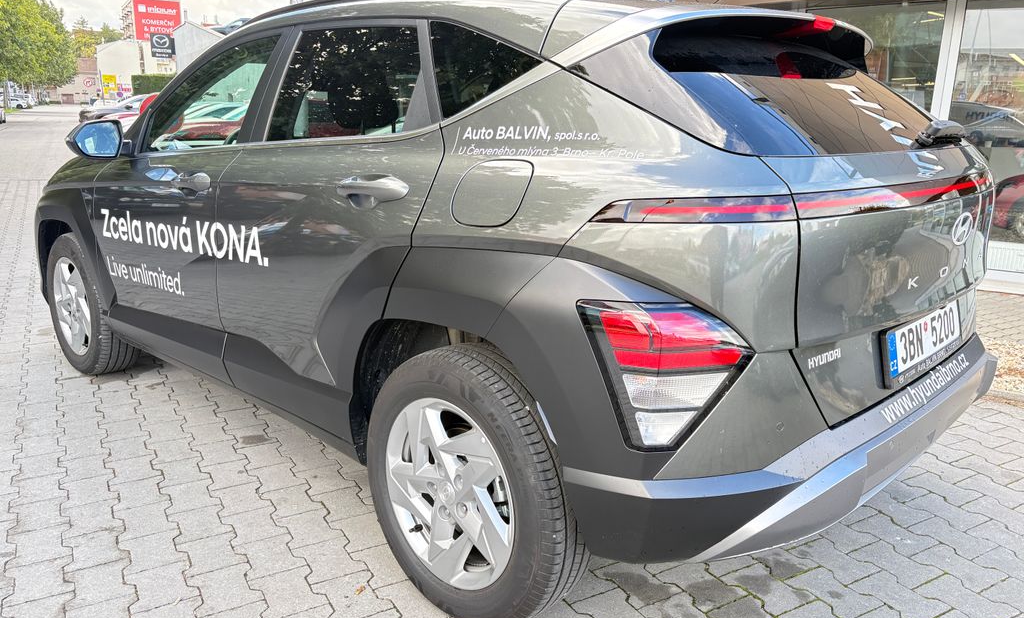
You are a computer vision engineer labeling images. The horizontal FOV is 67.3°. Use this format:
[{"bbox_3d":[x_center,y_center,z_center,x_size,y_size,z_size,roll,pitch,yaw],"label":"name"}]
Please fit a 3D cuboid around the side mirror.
[{"bbox_3d":[-1.579,-0.639,2.898,0.125,0.152,0.200,13,18,43],"label":"side mirror"}]

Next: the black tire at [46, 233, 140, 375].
[{"bbox_3d":[-2.000,-0.025,3.667,0.685,0.685,0.215,12,18,41],"label":"black tire"}]

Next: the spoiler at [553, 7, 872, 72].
[{"bbox_3d":[0.663,-0.685,2.012,0.340,0.175,1.330,13,18,43],"label":"spoiler"}]

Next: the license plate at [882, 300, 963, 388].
[{"bbox_3d":[0.992,0.069,1.851,0.022,0.132,0.530,-2,7,45],"label":"license plate"}]

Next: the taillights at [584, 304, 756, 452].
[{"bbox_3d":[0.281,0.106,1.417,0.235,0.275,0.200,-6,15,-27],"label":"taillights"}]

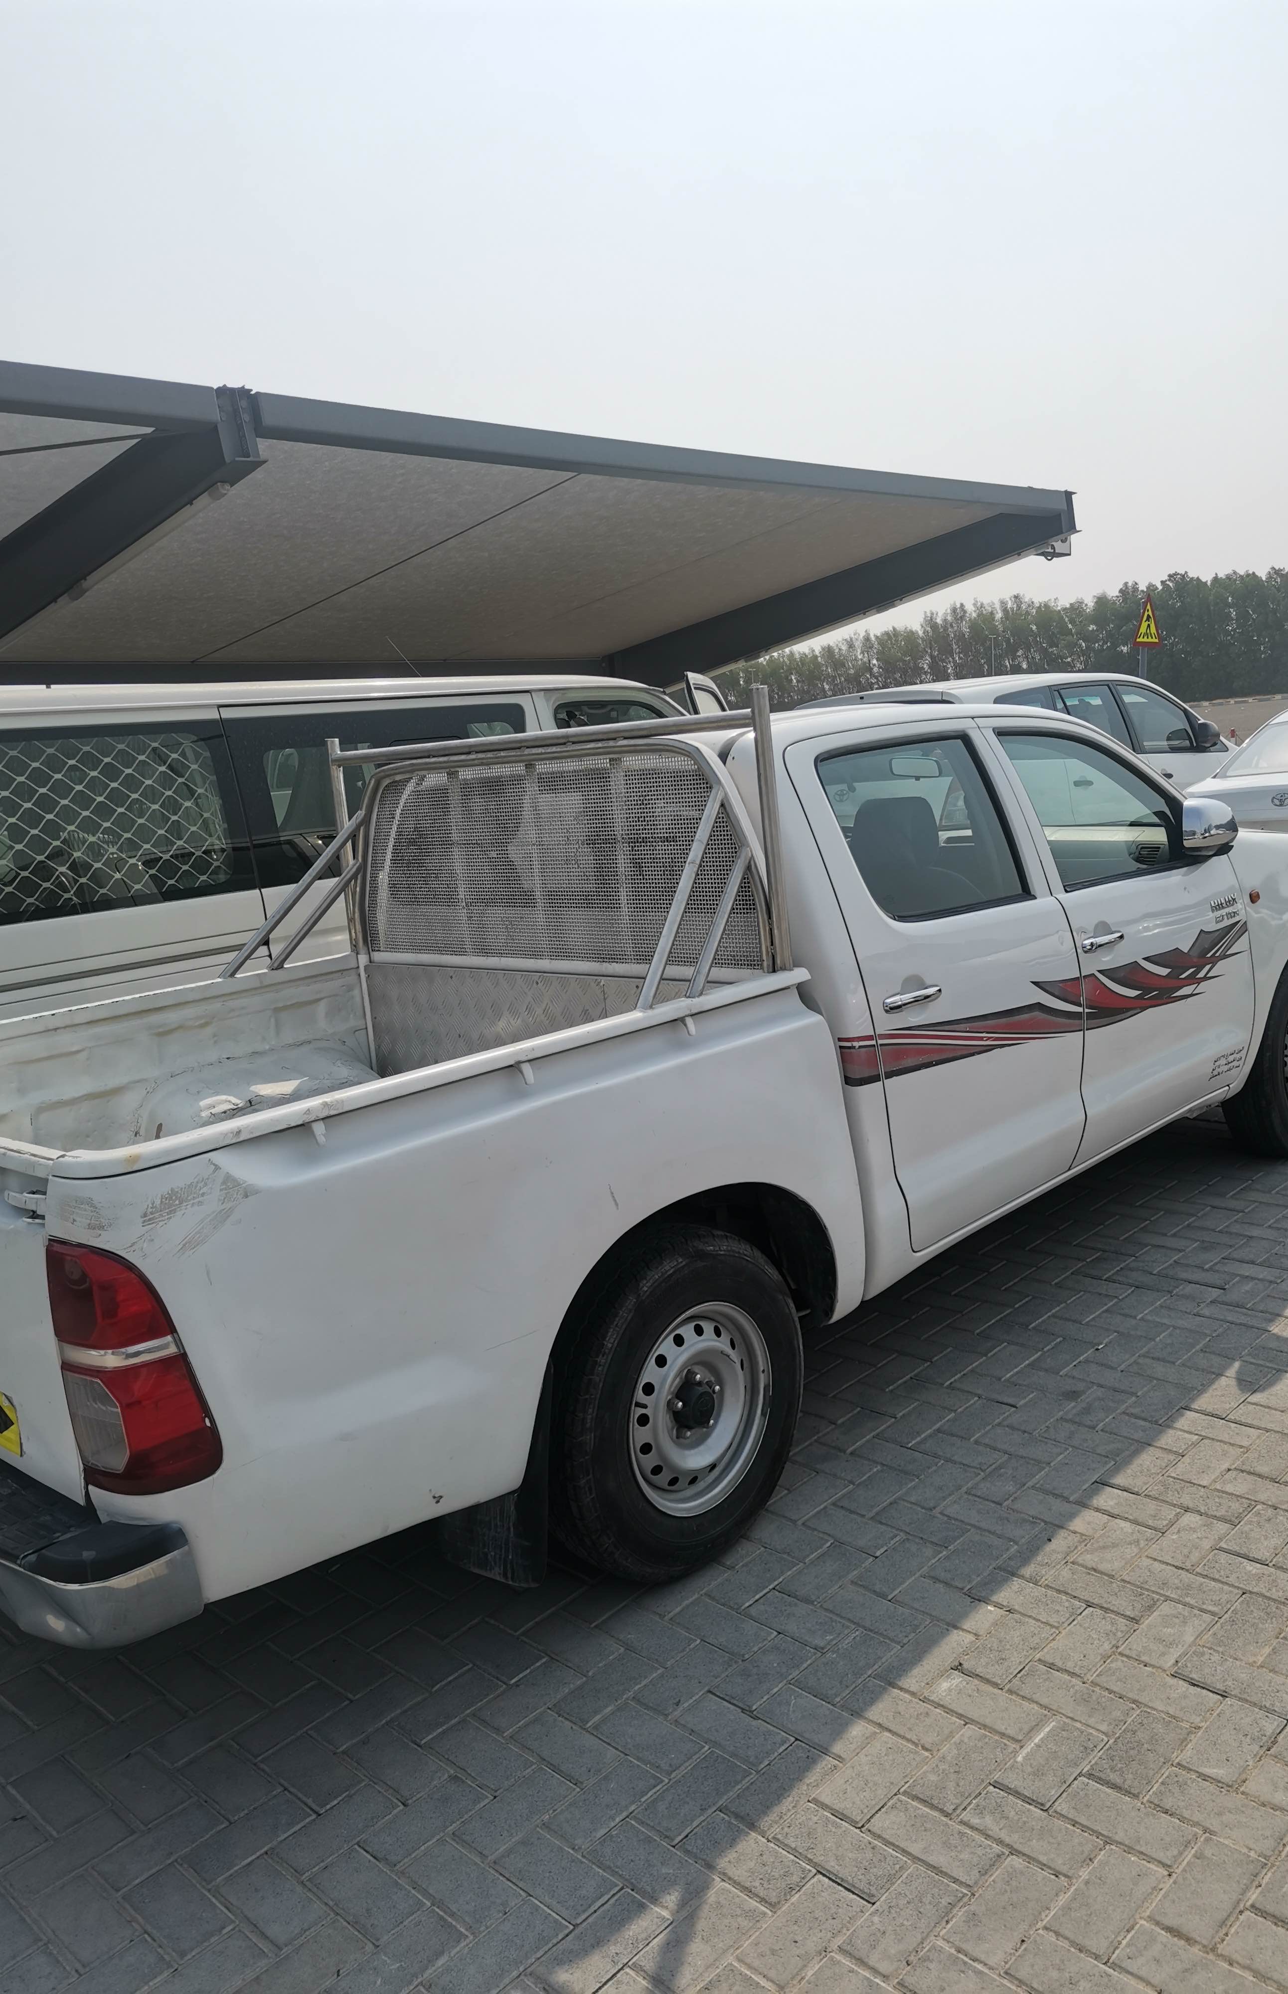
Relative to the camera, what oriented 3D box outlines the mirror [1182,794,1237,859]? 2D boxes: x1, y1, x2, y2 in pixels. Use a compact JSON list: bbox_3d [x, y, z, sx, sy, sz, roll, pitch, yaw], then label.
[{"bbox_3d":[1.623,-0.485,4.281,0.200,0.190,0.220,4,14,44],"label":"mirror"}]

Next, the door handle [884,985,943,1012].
[{"bbox_3d":[0.590,0.004,3.299,0.050,0.045,0.225,4,14,44],"label":"door handle"}]

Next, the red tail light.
[{"bbox_3d":[-0.741,0.523,2.153,0.210,0.390,0.160,4,14,44],"label":"red tail light"}]

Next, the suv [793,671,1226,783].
[{"bbox_3d":[2.918,-1.498,11.064,4.500,1.690,1.820,-16,14,-43],"label":"suv"}]

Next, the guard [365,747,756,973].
[{"bbox_3d":[-0.283,-0.331,3.614,1.440,0.530,0.050,4,14,44],"label":"guard"}]

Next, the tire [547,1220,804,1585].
[{"bbox_3d":[0.047,0.804,2.999,0.205,0.660,0.660,4,14,44],"label":"tire"}]

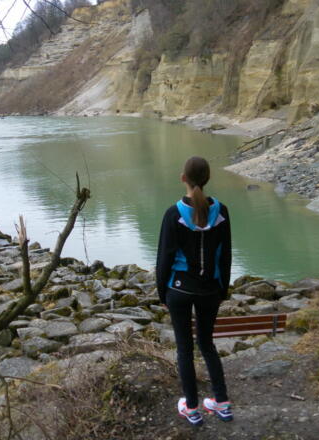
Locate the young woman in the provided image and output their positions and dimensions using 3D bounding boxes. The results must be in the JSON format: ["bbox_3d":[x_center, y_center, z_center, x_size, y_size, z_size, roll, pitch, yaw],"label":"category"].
[{"bbox_3d":[0.215,0.452,3.654,0.460,1.670,0.300,-3,11,-17],"label":"young woman"}]

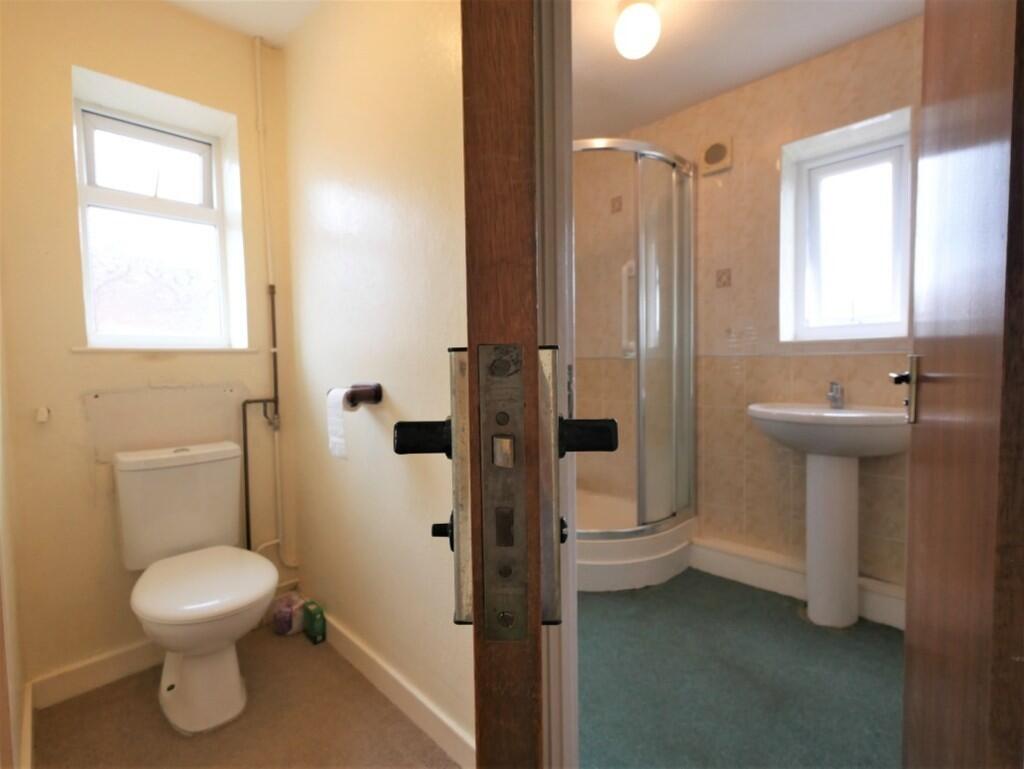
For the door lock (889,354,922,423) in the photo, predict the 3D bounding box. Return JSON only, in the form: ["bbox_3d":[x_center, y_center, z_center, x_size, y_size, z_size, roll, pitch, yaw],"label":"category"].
[{"bbox_3d":[0.914,0.011,1.108,0.055,0.163,0.115,1,4,34],"label":"door lock"}]

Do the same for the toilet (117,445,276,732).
[{"bbox_3d":[-0.952,0.607,1.452,0.355,0.762,0.680,-4,5,-44],"label":"toilet"}]

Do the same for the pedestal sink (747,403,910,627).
[{"bbox_3d":[1.250,0.510,1.851,0.433,0.834,0.550,-4,5,-44],"label":"pedestal sink"}]

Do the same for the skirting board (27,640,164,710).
[{"bbox_3d":[-1.180,0.929,1.715,0.780,0.096,0.016,-4,5,-44],"label":"skirting board"}]

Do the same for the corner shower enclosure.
[{"bbox_3d":[0.391,-0.087,2.416,0.813,1.987,0.845,-4,5,-44],"label":"corner shower enclosure"}]

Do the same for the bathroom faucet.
[{"bbox_3d":[1.259,0.041,1.839,0.120,0.110,0.050,-4,5,-44],"label":"bathroom faucet"}]

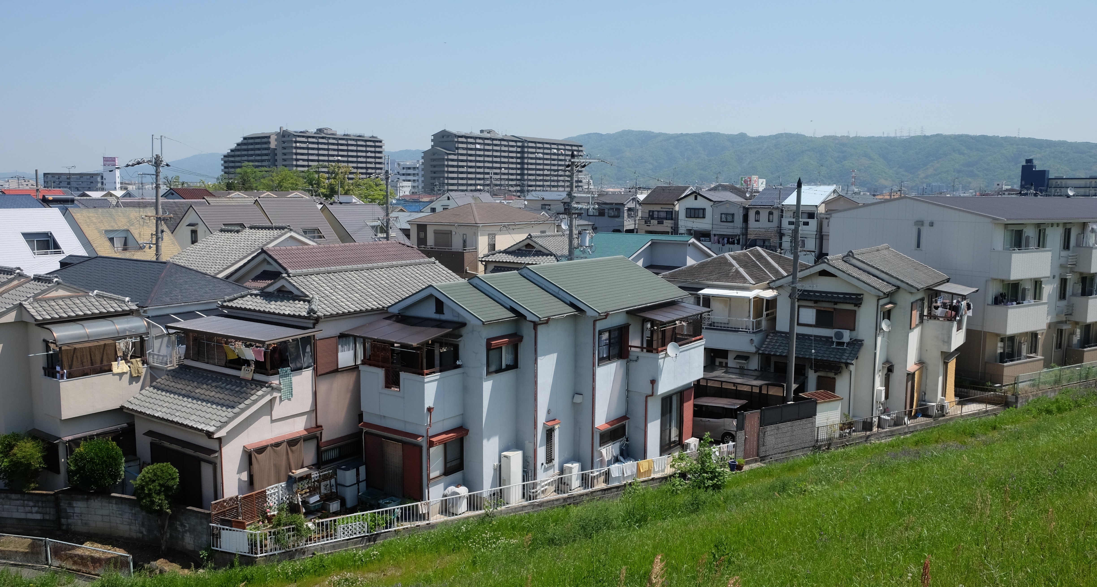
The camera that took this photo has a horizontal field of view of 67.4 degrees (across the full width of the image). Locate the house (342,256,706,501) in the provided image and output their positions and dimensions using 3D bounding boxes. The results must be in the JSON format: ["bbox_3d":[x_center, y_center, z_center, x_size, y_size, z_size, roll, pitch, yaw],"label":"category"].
[{"bbox_3d":[-0.102,2.718,30.088,7.100,7.560,12.400,5,8,36],"label":"house"}]

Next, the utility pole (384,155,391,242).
[{"bbox_3d":[-11.145,-3.297,57.185,0.450,12.546,0.500,5,9,36],"label":"utility pole"}]

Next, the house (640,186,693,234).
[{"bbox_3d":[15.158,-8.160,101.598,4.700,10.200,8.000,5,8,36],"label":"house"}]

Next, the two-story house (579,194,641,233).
[{"bbox_3d":[6.669,-7.433,101.454,9.200,9.500,4.500,5,9,36],"label":"two-story house"}]

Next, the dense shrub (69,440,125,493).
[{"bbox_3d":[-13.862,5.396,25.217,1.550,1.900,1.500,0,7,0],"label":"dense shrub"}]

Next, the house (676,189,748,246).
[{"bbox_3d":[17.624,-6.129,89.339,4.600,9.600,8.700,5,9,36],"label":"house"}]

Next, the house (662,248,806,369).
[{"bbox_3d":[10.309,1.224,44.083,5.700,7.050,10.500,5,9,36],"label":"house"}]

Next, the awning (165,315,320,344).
[{"bbox_3d":[-10.190,1.174,27.162,5.600,0.220,2.050,5,8,36],"label":"awning"}]

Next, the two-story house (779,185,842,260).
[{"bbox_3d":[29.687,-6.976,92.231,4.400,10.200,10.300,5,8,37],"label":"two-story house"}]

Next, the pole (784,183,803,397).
[{"bbox_3d":[10.510,0.247,35.097,0.330,10.200,0.330,5,8,36],"label":"pole"}]

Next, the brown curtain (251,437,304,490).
[{"bbox_3d":[-8.340,5.355,25.519,0.140,1.500,1.850,5,8,36],"label":"brown curtain"}]

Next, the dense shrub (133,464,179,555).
[{"bbox_3d":[-10.890,5.941,22.914,1.100,2.503,1.100,0,7,0],"label":"dense shrub"}]

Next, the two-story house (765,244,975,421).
[{"bbox_3d":[15.018,1.631,38.750,7.000,7.600,11.200,5,9,36],"label":"two-story house"}]

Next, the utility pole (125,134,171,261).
[{"bbox_3d":[-20.732,-1.809,43.038,0.800,12.878,1.900,5,9,36],"label":"utility pole"}]

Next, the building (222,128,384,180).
[{"bbox_3d":[-129.941,-64.826,441.411,58.000,40.000,58.000,6,9,37],"label":"building"}]

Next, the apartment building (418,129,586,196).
[{"bbox_3d":[-20.034,-61.781,420.898,16.800,39.000,101.000,6,9,41],"label":"apartment building"}]

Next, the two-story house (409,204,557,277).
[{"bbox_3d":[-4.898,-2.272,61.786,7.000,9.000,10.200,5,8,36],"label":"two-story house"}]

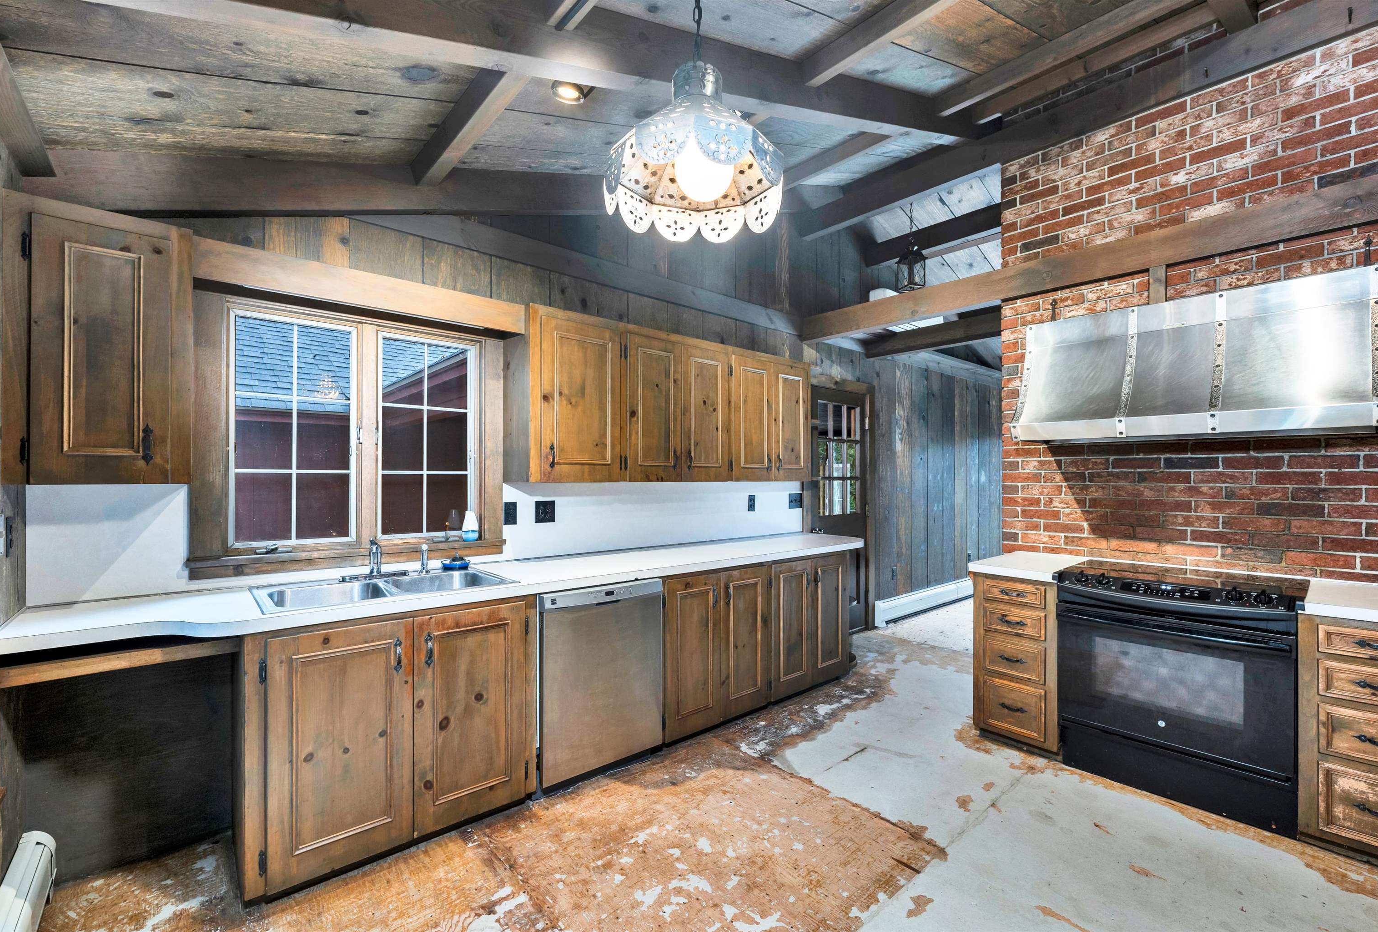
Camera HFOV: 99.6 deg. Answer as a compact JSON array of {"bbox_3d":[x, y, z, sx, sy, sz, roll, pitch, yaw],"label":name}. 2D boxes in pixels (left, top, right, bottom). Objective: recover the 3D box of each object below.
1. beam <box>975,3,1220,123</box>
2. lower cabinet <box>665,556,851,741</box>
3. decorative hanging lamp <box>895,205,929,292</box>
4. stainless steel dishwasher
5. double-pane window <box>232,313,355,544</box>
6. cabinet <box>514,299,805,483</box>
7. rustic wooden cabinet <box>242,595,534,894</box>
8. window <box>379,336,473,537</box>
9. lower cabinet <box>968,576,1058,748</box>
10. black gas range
[{"bbox_3d":[2.083,-2.109,3.117,0.090,0.130,1.030,1,-1,-41],"label":"beam"},{"bbox_3d":[0.244,0.934,3.446,1.505,0.808,0.620,1,-1,-41],"label":"lower cabinet"},{"bbox_3d":[1.630,-1.598,4.269,0.180,0.635,0.180,1,-1,-41],"label":"decorative hanging lamp"},{"bbox_3d":[-0.545,0.914,2.728,0.610,0.802,0.600,1,-1,-41],"label":"stainless steel dishwasher"},{"bbox_3d":[-1.563,-0.131,2.323,0.410,0.885,0.070,1,-1,-41],"label":"double-pane window"},{"bbox_3d":[-0.042,-0.314,3.424,2.055,0.813,0.305,1,-1,-41],"label":"cabinet"},{"bbox_3d":[-1.156,0.903,2.218,0.910,0.804,0.620,1,-1,-41],"label":"rustic wooden cabinet"},{"bbox_3d":[-1.189,-0.118,2.651,0.405,0.880,0.070,1,-1,-41],"label":"window"},{"bbox_3d":[1.786,0.954,3.026,0.560,0.820,0.380,1,-1,-41],"label":"lower cabinet"},{"bbox_3d":[2.176,0.920,2.590,0.630,0.905,0.765,1,-1,-41],"label":"black gas range"}]

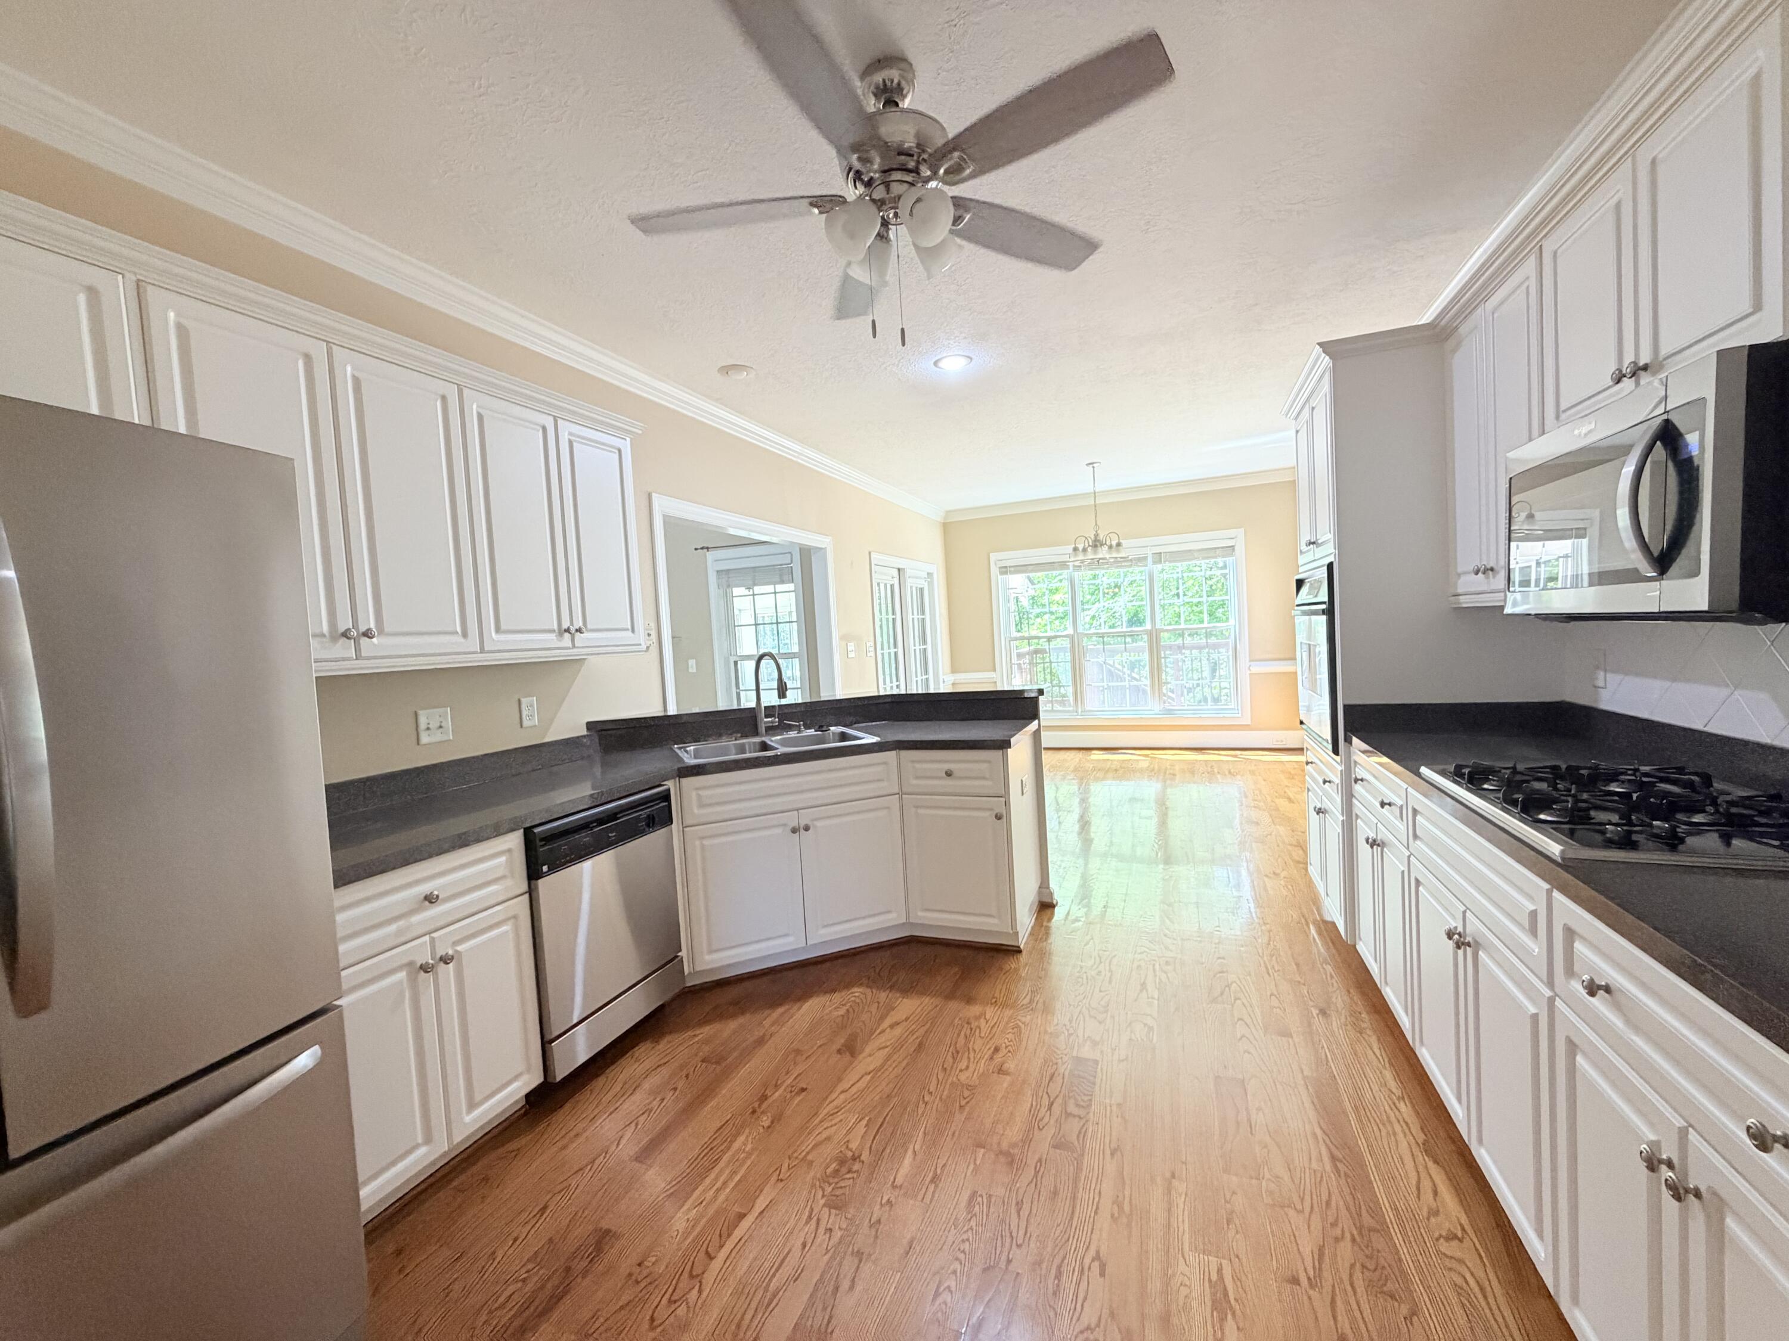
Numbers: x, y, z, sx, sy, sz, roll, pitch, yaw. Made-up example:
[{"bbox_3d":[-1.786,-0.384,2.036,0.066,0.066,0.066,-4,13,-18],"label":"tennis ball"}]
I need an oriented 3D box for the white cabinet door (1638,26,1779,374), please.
[{"bbox_3d":[1.425,-0.772,1.267,0.025,0.494,0.359,-2,3,21],"label":"white cabinet door"}]

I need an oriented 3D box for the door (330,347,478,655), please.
[{"bbox_3d":[-1.439,-0.467,2.154,0.030,0.847,0.367,-2,3,21],"label":"door"}]

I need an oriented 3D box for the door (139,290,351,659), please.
[{"bbox_3d":[-1.579,-0.445,1.796,0.030,0.850,0.369,-2,3,21],"label":"door"}]

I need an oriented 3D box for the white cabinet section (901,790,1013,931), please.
[{"bbox_3d":[0.266,0.816,3.075,0.448,0.563,0.030,-2,3,21],"label":"white cabinet section"}]

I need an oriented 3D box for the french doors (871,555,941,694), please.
[{"bbox_3d":[0.161,-0.058,7.245,0.130,2.110,1.880,-2,3,21],"label":"french doors"}]

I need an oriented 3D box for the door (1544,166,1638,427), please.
[{"bbox_3d":[1.561,-0.798,1.622,0.025,0.494,0.365,-2,3,21],"label":"door"}]

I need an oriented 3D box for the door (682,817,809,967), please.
[{"bbox_3d":[-0.605,0.876,2.898,0.452,0.563,0.030,-5,3,-23],"label":"door"}]

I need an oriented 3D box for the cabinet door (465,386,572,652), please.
[{"bbox_3d":[-1.300,-0.492,2.510,0.030,0.847,0.365,-2,3,21],"label":"cabinet door"}]

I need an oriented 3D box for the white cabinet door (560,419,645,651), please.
[{"bbox_3d":[-1.159,-0.516,2.870,0.030,0.860,0.375,-2,3,22],"label":"white cabinet door"}]

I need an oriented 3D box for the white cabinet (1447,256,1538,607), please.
[{"bbox_3d":[1.907,-0.638,2.068,0.345,0.870,0.700,-2,3,22],"label":"white cabinet"}]

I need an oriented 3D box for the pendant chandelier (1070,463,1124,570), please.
[{"bbox_3d":[1.767,-1.374,6.330,0.470,0.850,0.470,-2,3,22],"label":"pendant chandelier"}]

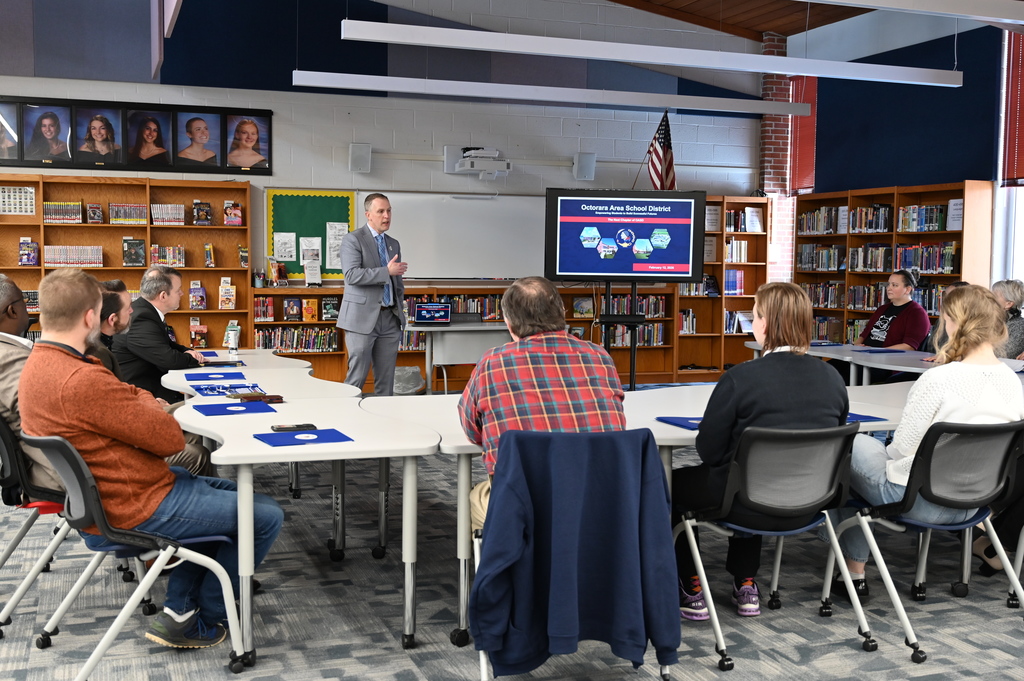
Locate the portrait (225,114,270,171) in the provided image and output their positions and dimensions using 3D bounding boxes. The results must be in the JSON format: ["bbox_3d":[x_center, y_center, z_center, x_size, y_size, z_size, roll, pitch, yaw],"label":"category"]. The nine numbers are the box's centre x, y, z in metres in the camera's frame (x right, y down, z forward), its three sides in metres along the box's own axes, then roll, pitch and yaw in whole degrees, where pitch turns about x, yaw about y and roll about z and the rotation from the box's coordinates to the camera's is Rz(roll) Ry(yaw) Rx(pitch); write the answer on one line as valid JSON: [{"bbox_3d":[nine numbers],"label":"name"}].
[{"bbox_3d":[-2.579,-1.940,10.531,0.425,0.535,0.040,-1,5,-19],"label":"portrait"}]

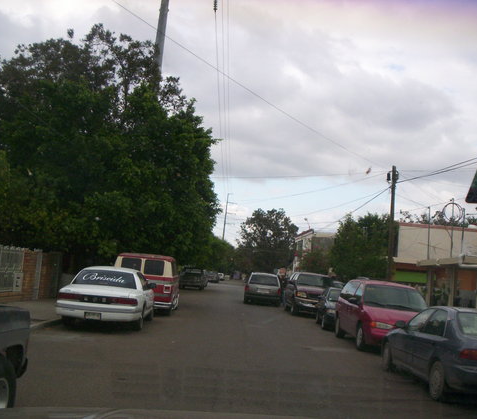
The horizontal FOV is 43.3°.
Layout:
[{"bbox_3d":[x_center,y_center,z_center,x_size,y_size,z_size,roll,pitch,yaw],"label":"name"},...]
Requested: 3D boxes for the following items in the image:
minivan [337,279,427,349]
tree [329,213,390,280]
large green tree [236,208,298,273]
[{"bbox_3d":[3.874,2.785,16.238,1.900,1.730,5.050,5,-6,0],"label":"minivan"},{"bbox_3d":[6.333,2.815,31.010,3.600,5.217,3.600,5,-6,-1],"label":"tree"},{"bbox_3d":[3.777,5.135,79.995,8.200,10.578,8.000,5,-6,-1],"label":"large green tree"}]

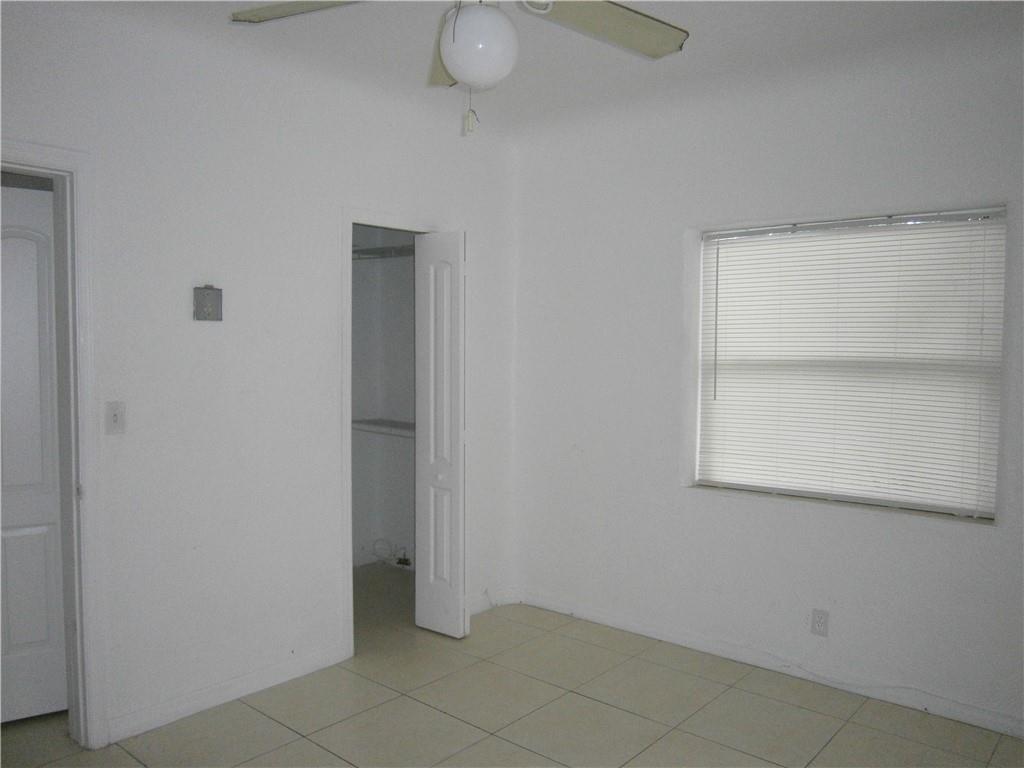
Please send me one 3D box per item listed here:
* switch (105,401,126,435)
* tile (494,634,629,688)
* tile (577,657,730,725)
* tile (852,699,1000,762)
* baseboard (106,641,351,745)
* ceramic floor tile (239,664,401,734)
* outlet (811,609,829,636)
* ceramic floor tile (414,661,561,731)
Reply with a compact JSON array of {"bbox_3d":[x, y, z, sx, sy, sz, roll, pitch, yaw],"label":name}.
[{"bbox_3d":[-1.420,0.122,2.759,0.010,0.115,0.071,3,3,41],"label":"switch"},{"bbox_3d":[0.227,1.308,3.649,0.495,0.010,0.495,3,3,41],"label":"tile"},{"bbox_3d":[0.602,1.326,3.334,0.497,0.010,0.497,2,3,41],"label":"tile"},{"bbox_3d":[1.591,1.336,2.973,0.495,0.010,0.249,3,3,41],"label":"tile"},{"bbox_3d":[-1.112,1.254,3.190,0.013,0.085,1.107,3,3,41],"label":"baseboard"},{"bbox_3d":[-0.794,1.312,3.208,0.475,0.010,0.495,3,3,41],"label":"ceramic floor tile"},{"bbox_3d":[1.334,1.035,3.330,0.071,0.115,0.008,3,3,41],"label":"outlet"},{"bbox_3d":[-0.101,1.320,3.268,0.495,0.010,0.495,3,3,41],"label":"ceramic floor tile"}]

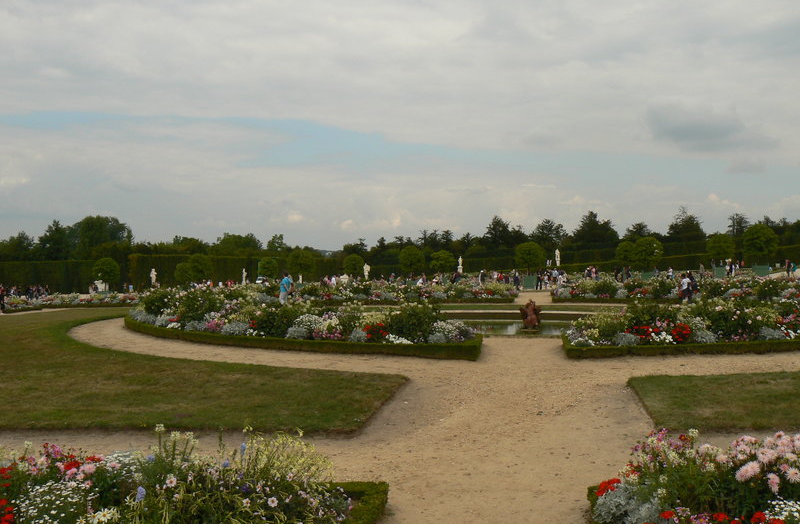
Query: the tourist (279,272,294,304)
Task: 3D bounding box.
[{"bbox_3d":[-5.765,1.333,42.000,0.420,1.730,0.520,0,0,26],"label":"tourist"}]

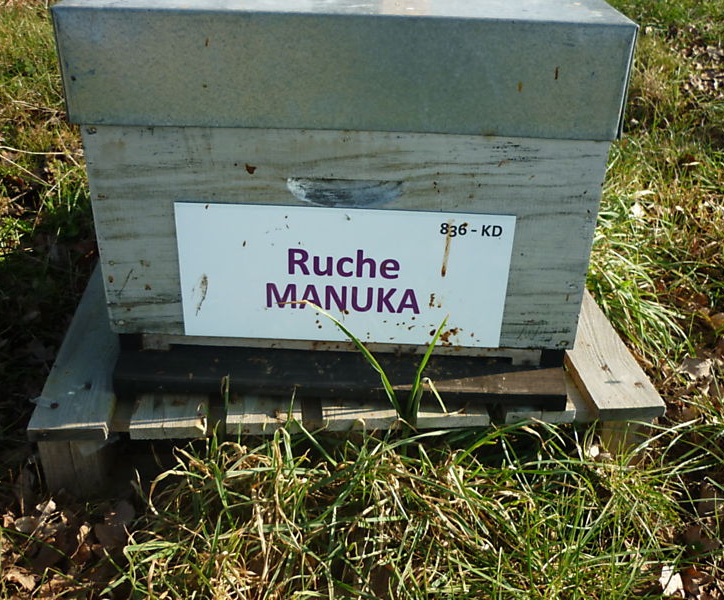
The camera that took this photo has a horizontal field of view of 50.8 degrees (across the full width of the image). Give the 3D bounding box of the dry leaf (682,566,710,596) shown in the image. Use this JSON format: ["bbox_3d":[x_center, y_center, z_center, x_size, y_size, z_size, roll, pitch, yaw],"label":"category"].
[{"bbox_3d":[0.298,0.251,0.679,0.026,0.009,0.029,20,35,28],"label":"dry leaf"}]

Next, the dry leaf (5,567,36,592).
[{"bbox_3d":[-0.288,0.236,0.644,0.031,0.009,0.016,16,30,27],"label":"dry leaf"}]

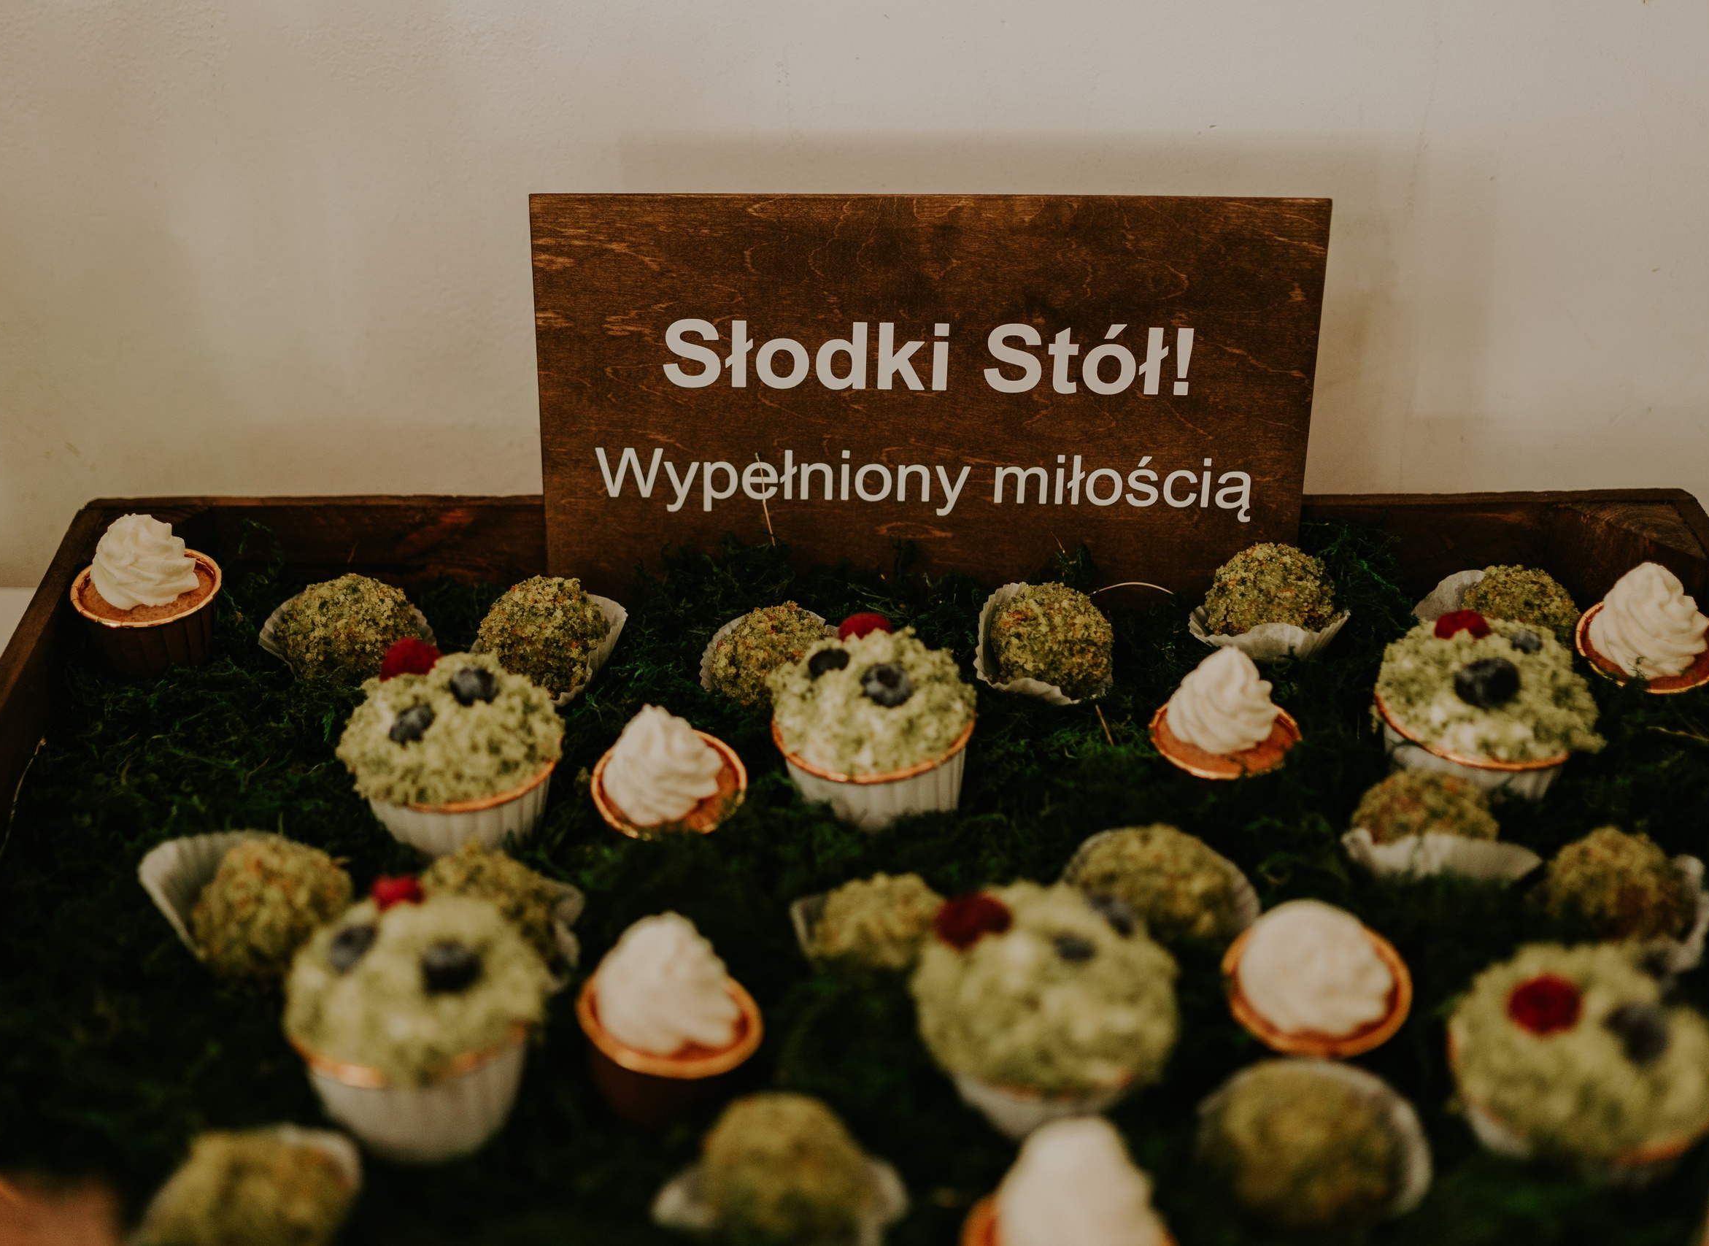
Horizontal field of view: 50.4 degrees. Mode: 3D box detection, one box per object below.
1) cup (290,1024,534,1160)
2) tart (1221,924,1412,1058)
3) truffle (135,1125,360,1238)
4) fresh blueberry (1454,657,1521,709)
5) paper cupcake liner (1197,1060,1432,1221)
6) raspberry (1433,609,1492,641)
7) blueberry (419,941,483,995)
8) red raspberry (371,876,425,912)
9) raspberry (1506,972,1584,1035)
[{"bbox_3d":[-0.110,0.111,0.469,0.064,0.038,0.064,-2,33,-1],"label":"cup"},{"bbox_3d":[0.127,0.107,0.499,0.050,0.028,0.050,-3,38,2],"label":"tart"},{"bbox_3d":[-0.149,0.149,0.450,0.055,0.027,0.055,0,38,0],"label":"truffle"},{"bbox_3d":[0.199,0.019,0.572,0.020,0.015,0.019,0,39,0],"label":"fresh blueberry"},{"bbox_3d":[0.118,0.138,0.472,0.059,0.026,0.052,0,39,0],"label":"paper cupcake liner"},{"bbox_3d":[0.203,0.004,0.607,0.019,0.016,0.019,0,39,0],"label":"raspberry"},{"bbox_3d":[-0.107,0.091,0.480,0.016,0.013,0.016,0,39,0],"label":"blueberry"},{"bbox_3d":[-0.120,0.072,0.475,0.016,0.015,0.016,-1,38,-1],"label":"red raspberry"},{"bbox_3d":[0.163,0.090,0.428,0.018,0.017,0.018,-1,38,-1],"label":"raspberry"}]

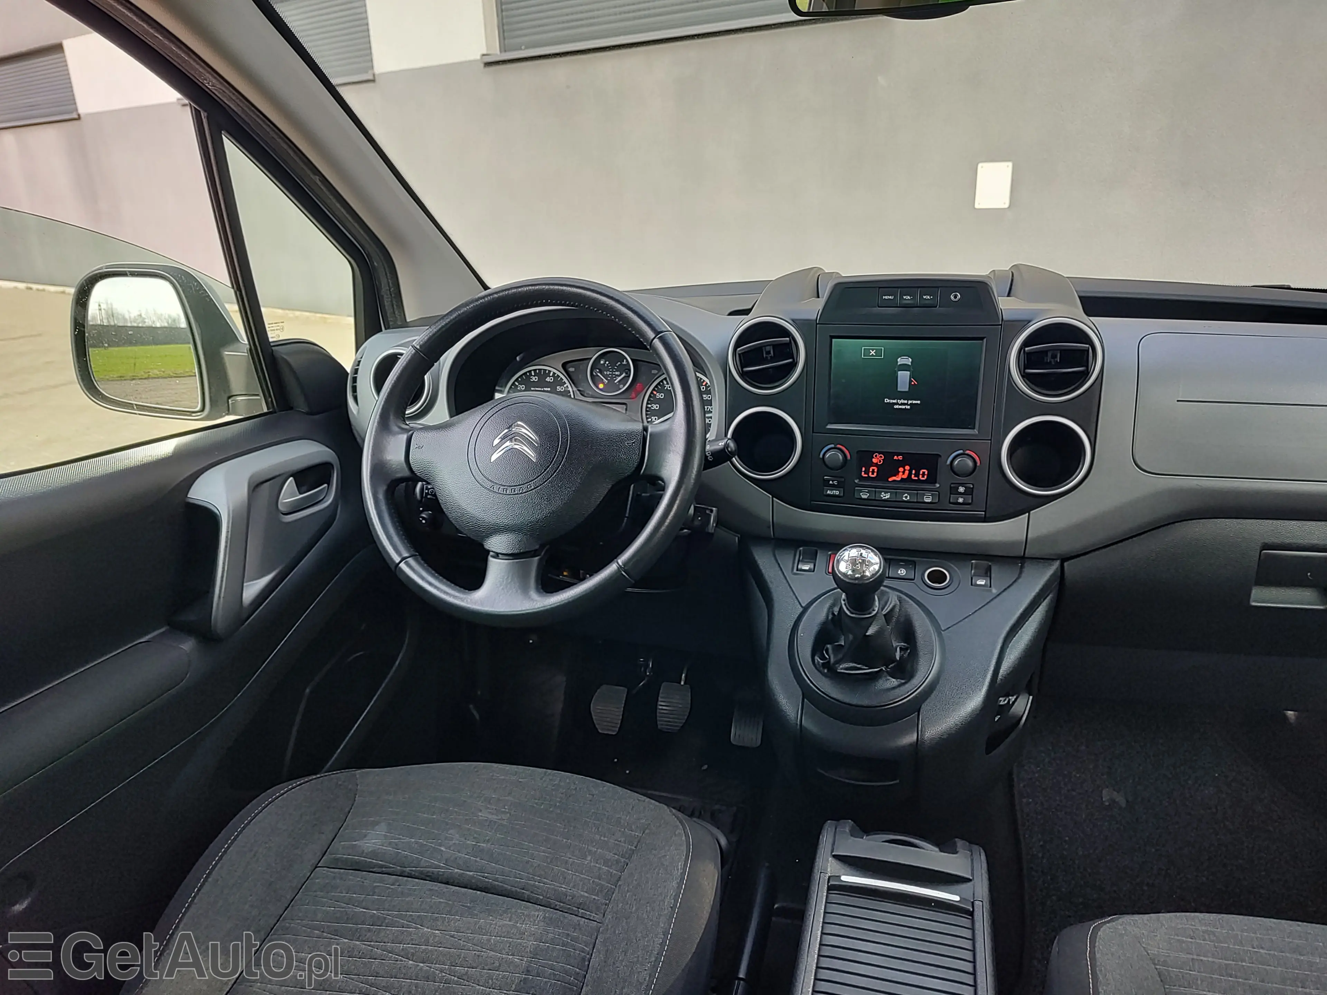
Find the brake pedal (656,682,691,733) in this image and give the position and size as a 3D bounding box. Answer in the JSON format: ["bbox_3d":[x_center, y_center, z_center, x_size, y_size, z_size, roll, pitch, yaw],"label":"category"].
[{"bbox_3d":[0.017,0.341,1.430,0.058,0.077,0.027,5,-13,16],"label":"brake pedal"}]

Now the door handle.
[{"bbox_3d":[-0.446,-0.002,1.090,0.028,0.045,0.092,5,20,16],"label":"door handle"}]

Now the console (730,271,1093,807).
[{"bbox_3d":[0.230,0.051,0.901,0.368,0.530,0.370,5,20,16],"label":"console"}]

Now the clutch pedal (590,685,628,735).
[{"bbox_3d":[-0.091,0.351,1.455,0.058,0.077,0.027,5,-13,16],"label":"clutch pedal"}]

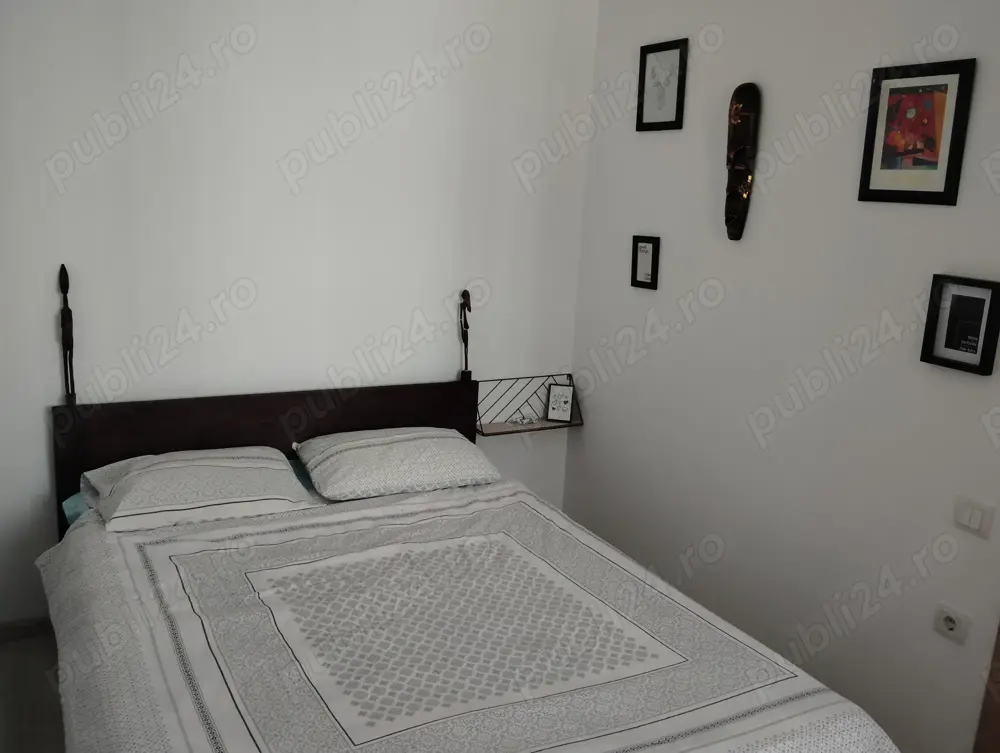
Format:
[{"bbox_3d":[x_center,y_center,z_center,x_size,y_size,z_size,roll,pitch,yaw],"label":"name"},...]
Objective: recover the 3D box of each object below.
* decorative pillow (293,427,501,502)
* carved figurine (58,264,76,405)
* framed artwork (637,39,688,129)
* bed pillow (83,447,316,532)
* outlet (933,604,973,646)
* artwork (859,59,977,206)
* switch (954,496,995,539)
[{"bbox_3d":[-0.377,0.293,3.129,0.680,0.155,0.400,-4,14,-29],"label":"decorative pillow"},{"bbox_3d":[-1.384,-0.129,2.686,0.036,0.452,0.038,-4,14,-29],"label":"carved figurine"},{"bbox_3d":[0.594,-1.066,3.090,0.018,0.305,0.244,-4,14,-29],"label":"framed artwork"},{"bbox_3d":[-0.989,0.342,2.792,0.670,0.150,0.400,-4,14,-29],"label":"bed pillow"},{"bbox_3d":[1.195,0.658,2.217,0.014,0.080,0.084,-4,14,-29],"label":"outlet"},{"bbox_3d":[1.098,-0.640,2.228,0.022,0.355,0.279,-4,14,-29],"label":"artwork"},{"bbox_3d":[1.213,0.362,2.150,0.012,0.083,0.088,-4,14,-29],"label":"switch"}]

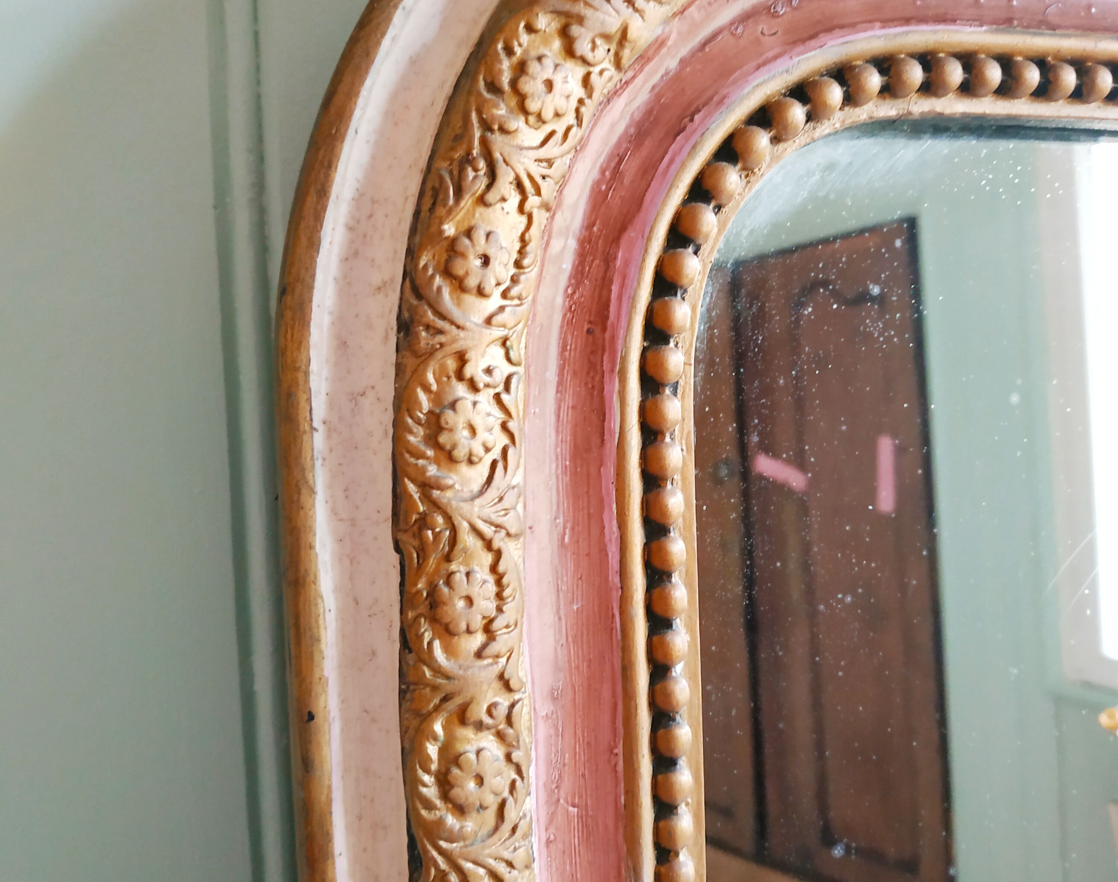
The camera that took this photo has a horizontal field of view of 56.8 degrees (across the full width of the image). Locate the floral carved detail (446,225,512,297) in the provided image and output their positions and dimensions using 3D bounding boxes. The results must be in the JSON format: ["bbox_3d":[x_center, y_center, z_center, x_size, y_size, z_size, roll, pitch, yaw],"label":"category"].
[{"bbox_3d":[-0.022,-0.051,0.291,0.019,0.020,0.005,-2,3,-12],"label":"floral carved detail"}]

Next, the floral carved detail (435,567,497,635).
[{"bbox_3d":[-0.027,0.046,0.295,0.018,0.020,0.005,-2,3,-12],"label":"floral carved detail"}]

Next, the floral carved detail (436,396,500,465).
[{"bbox_3d":[-0.025,-0.003,0.293,0.018,0.019,0.005,-2,3,-12],"label":"floral carved detail"}]

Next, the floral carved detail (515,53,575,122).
[{"bbox_3d":[-0.004,-0.100,0.293,0.018,0.019,0.005,-2,3,-12],"label":"floral carved detail"}]

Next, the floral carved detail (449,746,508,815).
[{"bbox_3d":[-0.023,0.098,0.299,0.018,0.020,0.005,-2,3,-12],"label":"floral carved detail"}]

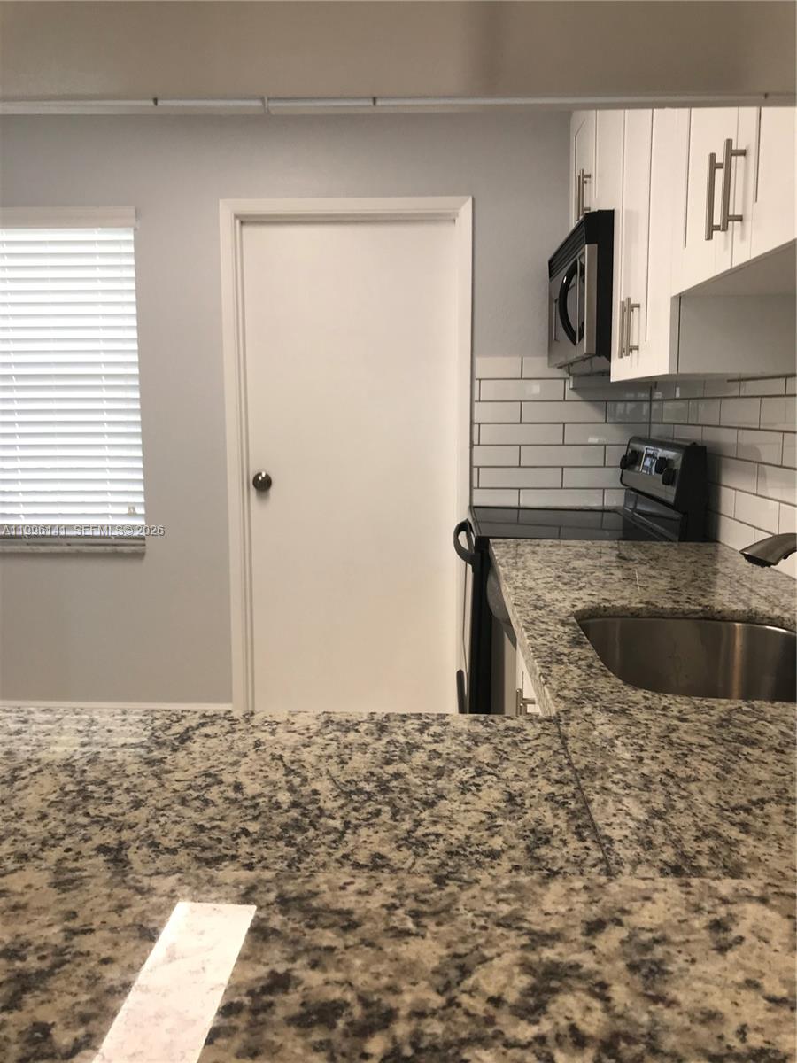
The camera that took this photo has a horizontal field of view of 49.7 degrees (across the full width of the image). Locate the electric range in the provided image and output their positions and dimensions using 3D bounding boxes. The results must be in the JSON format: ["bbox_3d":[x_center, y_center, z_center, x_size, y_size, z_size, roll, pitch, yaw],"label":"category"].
[{"bbox_3d":[0.529,0.291,2.833,0.707,1.177,0.765,0,8,3],"label":"electric range"}]

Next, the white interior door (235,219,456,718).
[{"bbox_3d":[-0.181,-0.170,3.285,0.810,1.965,0.042,0,8,3],"label":"white interior door"}]

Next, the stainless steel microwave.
[{"bbox_3d":[0.690,-0.707,2.674,0.410,0.410,0.765,0,8,3],"label":"stainless steel microwave"}]

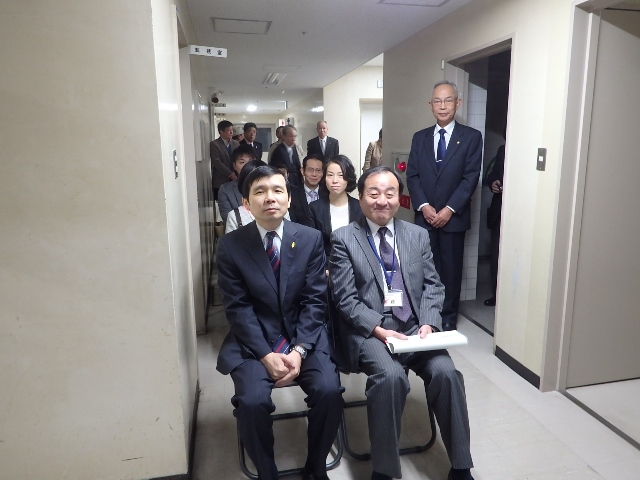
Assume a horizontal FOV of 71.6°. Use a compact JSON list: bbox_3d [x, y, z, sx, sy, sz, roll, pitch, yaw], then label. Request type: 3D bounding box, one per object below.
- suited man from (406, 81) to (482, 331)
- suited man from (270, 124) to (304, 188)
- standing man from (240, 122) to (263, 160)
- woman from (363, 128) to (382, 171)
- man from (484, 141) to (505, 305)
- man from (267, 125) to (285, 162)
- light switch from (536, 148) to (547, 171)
[{"bbox_3d":[0.883,-0.225,3.084,0.500,1.686,0.320,4,13,23],"label":"suited man"},{"bbox_3d":[-0.409,-0.793,6.202,0.500,1.585,0.340,-9,14,-33],"label":"suited man"},{"bbox_3d":[-1.051,-0.993,7.016,0.480,1.670,0.320,-3,12,-11],"label":"standing man"},{"bbox_3d":[0.939,-0.855,6.430,0.480,1.570,0.300,0,12,5],"label":"woman"},{"bbox_3d":[1.523,-0.304,3.430,0.500,1.680,0.330,8,15,37],"label":"man"},{"bbox_3d":[-0.628,-1.140,7.756,0.500,1.645,0.320,-3,12,-11],"label":"man"},{"bbox_3d":[1.110,-0.402,2.226,0.010,0.114,0.060,-3,12,-11],"label":"light switch"}]

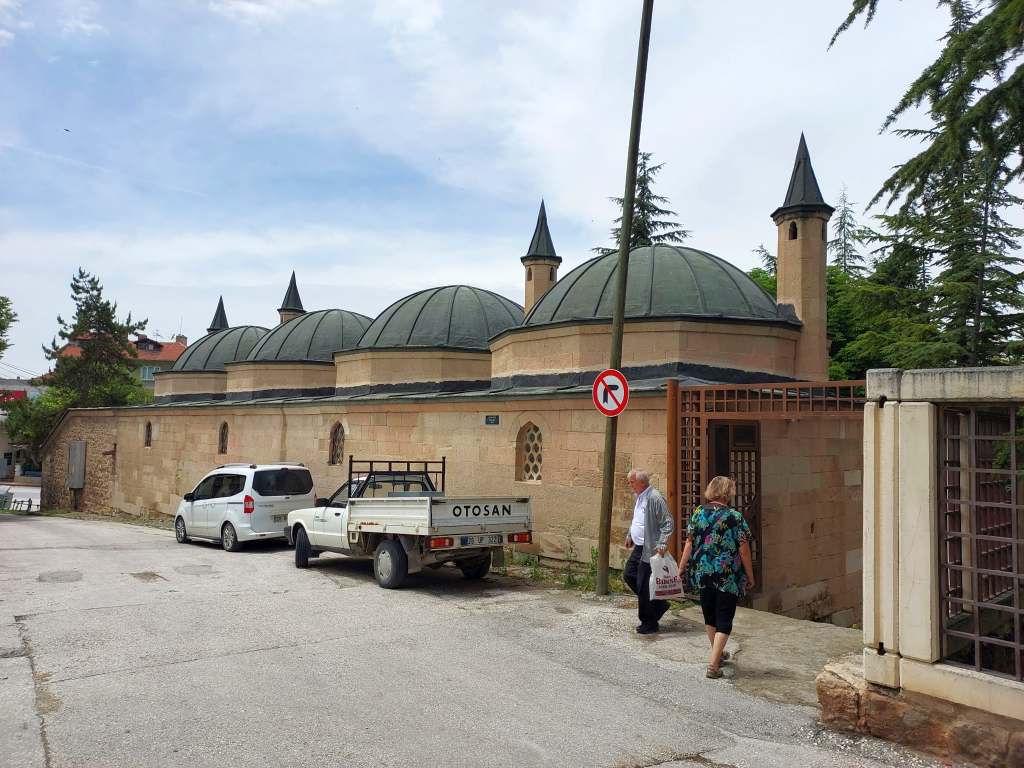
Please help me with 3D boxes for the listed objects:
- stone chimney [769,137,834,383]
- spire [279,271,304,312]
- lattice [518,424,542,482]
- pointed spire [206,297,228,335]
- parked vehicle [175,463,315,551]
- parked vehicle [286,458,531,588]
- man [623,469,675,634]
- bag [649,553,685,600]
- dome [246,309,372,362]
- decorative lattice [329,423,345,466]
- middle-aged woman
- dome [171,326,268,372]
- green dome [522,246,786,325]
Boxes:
[{"bbox_3d":[4.886,-2.115,13.917,1.100,4.240,1.100,4,-4,-37],"label":"stone chimney"},{"bbox_3d":[-7.292,-3.102,27.635,0.900,1.360,0.900,4,-5,-41],"label":"spire"},{"bbox_3d":[0.370,1.186,14.411,0.250,1.044,0.688,3,-4,-41],"label":"lattice"},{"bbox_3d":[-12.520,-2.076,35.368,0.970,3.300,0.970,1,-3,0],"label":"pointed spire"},{"bbox_3d":[-6.152,2.763,18.809,1.820,1.750,4.160,4,-7,-44],"label":"parked vehicle"},{"bbox_3d":[-1.902,2.091,13.109,1.775,1.855,4.693,5,-8,-40],"label":"parked vehicle"},{"bbox_3d":[1.368,1.678,8.300,0.500,1.660,0.520,2,-3,-24],"label":"man"},{"bbox_3d":[1.530,1.911,8.200,0.360,0.470,0.120,3,-4,-25],"label":"bag"},{"bbox_3d":[-5.323,-1.344,25.243,5.150,1.800,5.150,4,-5,-41],"label":"dome"},{"bbox_3d":[-4.038,1.411,19.542,0.250,1.018,0.751,3,-4,-41],"label":"decorative lattice"},{"bbox_3d":[1.622,1.534,6.600,0.580,1.590,0.480,0,-3,16],"label":"middle-aged woman"},{"bbox_3d":[-9.389,-1.144,29.871,5.150,1.800,5.150,4,-5,-41],"label":"dome"},{"bbox_3d":[2.809,-1.744,15.986,5.150,1.800,5.150,1,-3,0],"label":"green dome"}]

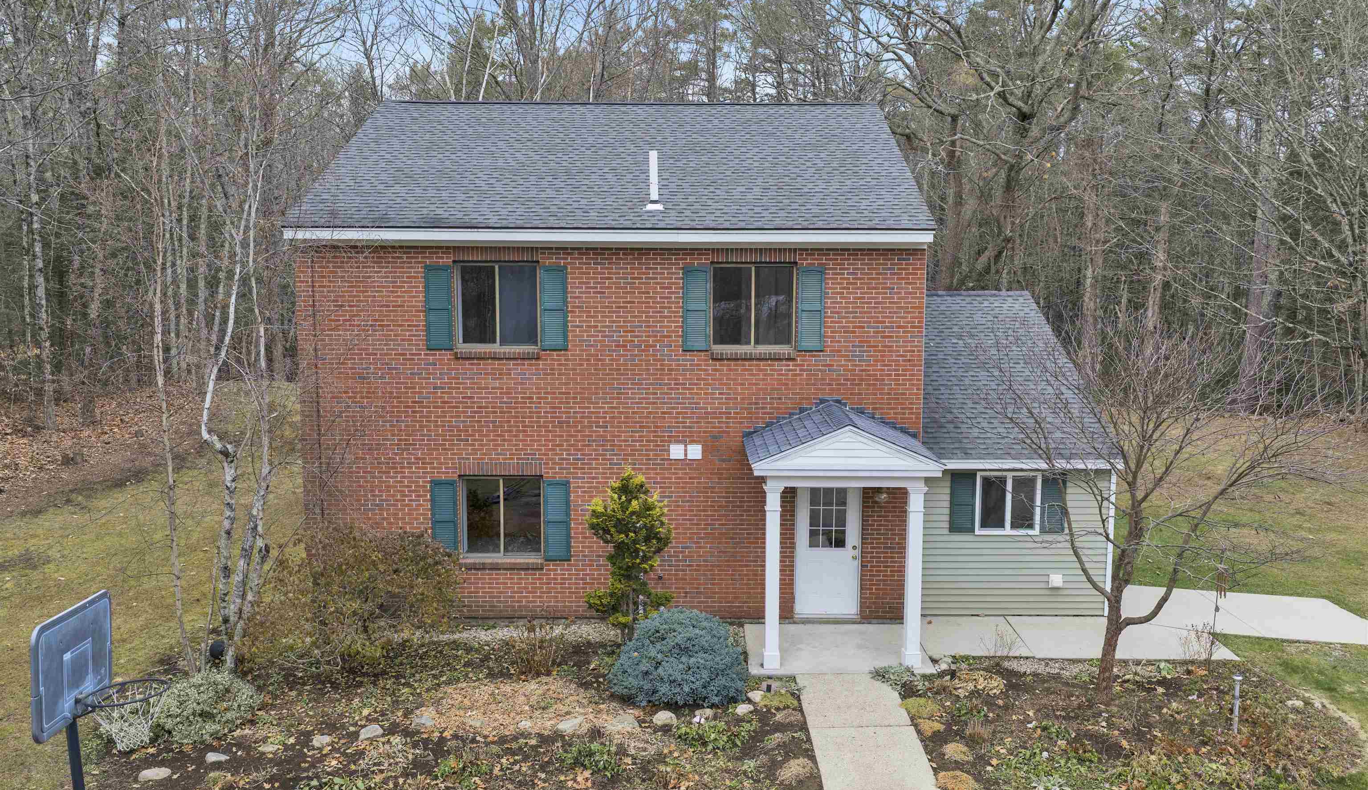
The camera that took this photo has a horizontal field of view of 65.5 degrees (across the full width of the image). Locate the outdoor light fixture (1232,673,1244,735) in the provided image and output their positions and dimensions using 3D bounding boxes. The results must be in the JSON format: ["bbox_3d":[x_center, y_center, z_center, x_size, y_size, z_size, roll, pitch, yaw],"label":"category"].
[{"bbox_3d":[6.392,3.559,12.252,0.120,0.719,0.120,0,7,0],"label":"outdoor light fixture"}]

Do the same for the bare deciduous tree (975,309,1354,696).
[{"bbox_3d":[5.816,1.363,13.120,4.500,4.796,4.100,0,7,0],"label":"bare deciduous tree"}]

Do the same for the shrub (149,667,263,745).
[{"bbox_3d":[-5.672,3.585,12.637,1.230,0.580,1.150,0,7,0],"label":"shrub"}]

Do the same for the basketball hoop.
[{"bbox_3d":[-3.511,2.042,6.714,0.530,0.380,0.490,-3,5,-3],"label":"basketball hoop"}]

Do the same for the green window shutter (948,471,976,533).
[{"bbox_3d":[4.140,1.604,15.842,0.380,0.890,0.040,0,7,0],"label":"green window shutter"}]

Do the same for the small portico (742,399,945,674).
[{"bbox_3d":[2.010,1.906,14.372,2.398,3.355,2.282,0,7,0],"label":"small portico"}]

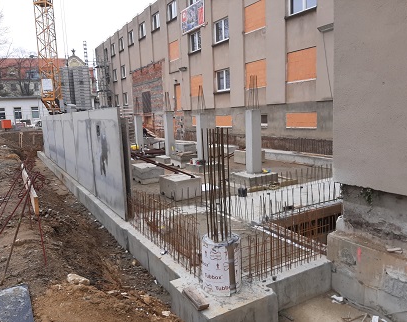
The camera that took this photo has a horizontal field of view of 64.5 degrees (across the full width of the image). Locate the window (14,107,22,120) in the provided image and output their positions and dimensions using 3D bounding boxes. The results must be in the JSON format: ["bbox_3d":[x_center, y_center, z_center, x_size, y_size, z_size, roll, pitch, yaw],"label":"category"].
[{"bbox_3d":[-22.398,-5.748,39.000,0.920,1.420,0.160,-5,8,-17],"label":"window"}]

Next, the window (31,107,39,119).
[{"bbox_3d":[-20.642,-5.898,39.600,0.920,1.400,0.160,-5,8,-17],"label":"window"}]

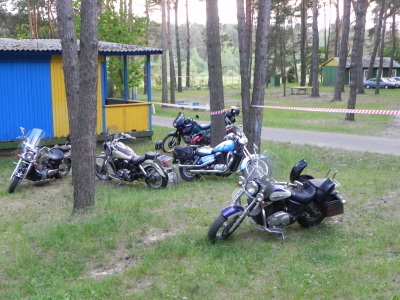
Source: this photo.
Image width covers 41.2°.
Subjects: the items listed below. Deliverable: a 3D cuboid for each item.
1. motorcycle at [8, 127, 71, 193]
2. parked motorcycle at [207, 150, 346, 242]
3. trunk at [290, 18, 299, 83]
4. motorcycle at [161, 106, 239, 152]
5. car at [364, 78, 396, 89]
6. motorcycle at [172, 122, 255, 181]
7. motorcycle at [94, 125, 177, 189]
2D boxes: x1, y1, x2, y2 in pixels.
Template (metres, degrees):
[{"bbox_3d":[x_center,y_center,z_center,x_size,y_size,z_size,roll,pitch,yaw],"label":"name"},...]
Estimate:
[{"bbox_3d":[-3.680,0.165,12.283,0.920,1.330,2.350,4,9,24],"label":"motorcycle"},{"bbox_3d":[1.141,0.674,8.235,2.420,1.330,0.920,-4,9,-24],"label":"parked motorcycle"},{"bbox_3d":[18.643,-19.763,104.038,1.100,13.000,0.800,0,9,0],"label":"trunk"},{"bbox_3d":[-0.042,-0.563,18.037,2.270,1.420,0.850,-2,9,-12],"label":"motorcycle"},{"bbox_3d":[24.610,-9.084,72.896,4.250,1.400,1.680,2,9,12],"label":"car"},{"bbox_3d":[0.550,0.134,12.773,2.400,1.270,0.900,0,9,2],"label":"motorcycle"},{"bbox_3d":[-1.620,0.190,12.230,2.400,1.300,0.920,6,10,36],"label":"motorcycle"}]

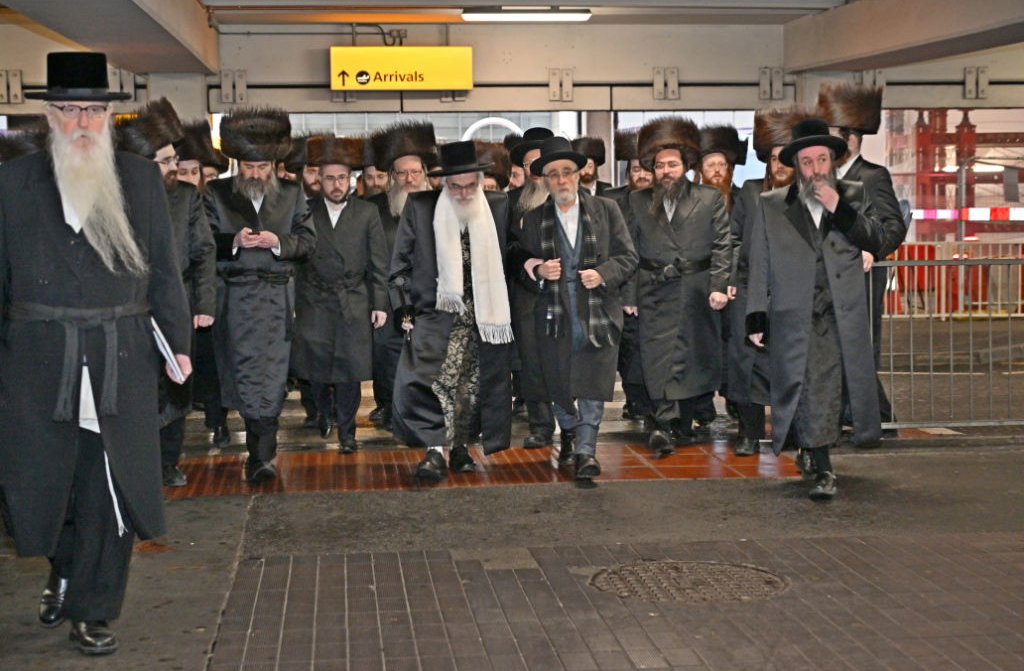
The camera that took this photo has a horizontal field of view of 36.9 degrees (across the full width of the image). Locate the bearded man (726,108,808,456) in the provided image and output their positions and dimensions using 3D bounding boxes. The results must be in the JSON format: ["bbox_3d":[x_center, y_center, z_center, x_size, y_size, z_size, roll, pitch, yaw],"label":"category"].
[{"bbox_3d":[1.519,-0.307,8.759,0.580,1.930,0.500,-1,4,-3],"label":"bearded man"}]

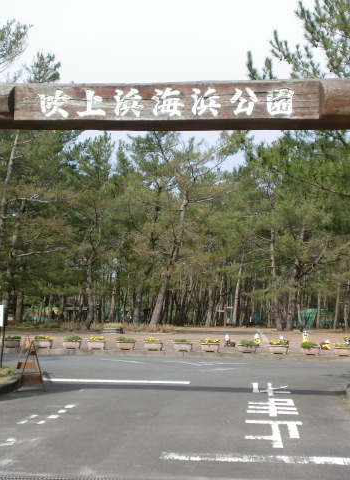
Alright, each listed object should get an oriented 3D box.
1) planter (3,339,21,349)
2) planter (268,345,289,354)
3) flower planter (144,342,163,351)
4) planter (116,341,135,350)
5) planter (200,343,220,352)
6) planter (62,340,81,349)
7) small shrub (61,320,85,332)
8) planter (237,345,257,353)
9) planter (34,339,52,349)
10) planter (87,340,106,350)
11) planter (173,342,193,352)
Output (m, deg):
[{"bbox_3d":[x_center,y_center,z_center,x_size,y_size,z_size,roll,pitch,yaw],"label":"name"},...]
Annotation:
[{"bbox_3d":[-5.140,3.288,27.110,0.590,0.280,0.280,0,-4,4],"label":"planter"},{"bbox_3d":[3.256,3.428,26.653,0.620,0.280,0.300,0,-5,6],"label":"planter"},{"bbox_3d":[-0.684,3.376,27.061,0.620,0.280,0.300,0,-5,6],"label":"flower planter"},{"bbox_3d":[-1.587,3.372,27.154,0.620,0.280,0.300,0,-5,6],"label":"planter"},{"bbox_3d":[1.103,3.400,26.876,0.620,0.280,0.300,0,-5,6],"label":"planter"},{"bbox_3d":[-3.313,3.352,27.333,0.620,0.280,0.300,0,-5,6],"label":"planter"},{"bbox_3d":[-5.441,4.628,45.500,1.250,0.620,0.950,0,-5,6],"label":"small shrub"},{"bbox_3d":[2.241,3.320,26.108,0.590,0.280,0.280,0,-4,11],"label":"planter"},{"bbox_3d":[-4.173,3.298,27.010,0.590,0.280,0.280,0,-4,4],"label":"planter"},{"bbox_3d":[-2.518,3.358,27.250,0.620,0.280,0.300,0,-5,6],"label":"planter"},{"bbox_3d":[0.281,3.349,26.609,0.590,0.280,0.280,0,-4,6],"label":"planter"}]

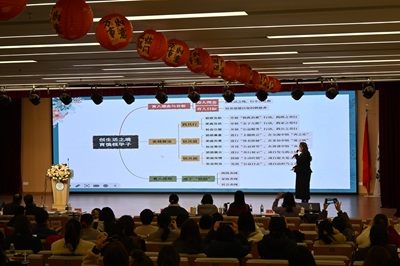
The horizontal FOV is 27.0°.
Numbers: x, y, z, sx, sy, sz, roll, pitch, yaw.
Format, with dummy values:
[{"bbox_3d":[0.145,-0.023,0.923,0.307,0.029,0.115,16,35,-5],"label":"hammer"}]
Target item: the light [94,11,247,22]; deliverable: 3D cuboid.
[{"bbox_3d":[-0.425,-1.143,8.107,1.800,0.060,0.250,-1,1,13],"label":"light"}]

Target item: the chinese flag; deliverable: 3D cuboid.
[{"bbox_3d":[4.972,0.653,24.728,0.280,2.350,0.220,-1,1,13],"label":"chinese flag"}]

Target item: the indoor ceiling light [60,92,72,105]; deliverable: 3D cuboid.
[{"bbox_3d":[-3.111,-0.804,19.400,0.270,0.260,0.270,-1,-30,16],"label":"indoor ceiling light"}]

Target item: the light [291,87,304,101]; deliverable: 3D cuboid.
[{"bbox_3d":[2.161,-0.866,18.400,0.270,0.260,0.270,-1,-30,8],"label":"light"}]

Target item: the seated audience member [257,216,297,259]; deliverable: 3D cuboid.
[{"bbox_3d":[0.919,1.621,9.707,0.520,1.320,0.750,-1,0,11],"label":"seated audience member"}]

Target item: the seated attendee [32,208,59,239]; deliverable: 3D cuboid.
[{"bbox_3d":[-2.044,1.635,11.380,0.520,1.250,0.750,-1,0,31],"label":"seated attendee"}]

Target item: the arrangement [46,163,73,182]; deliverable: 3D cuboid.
[{"bbox_3d":[-3.693,1.058,21.852,0.590,0.480,0.460,-1,1,13],"label":"arrangement"}]

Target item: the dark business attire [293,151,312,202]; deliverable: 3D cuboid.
[{"bbox_3d":[2.835,1.182,22.939,0.520,1.370,0.460,-1,1,13],"label":"dark business attire"}]

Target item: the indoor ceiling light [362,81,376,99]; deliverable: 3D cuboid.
[{"bbox_3d":[4.225,-1.053,20.768,0.330,0.430,0.340,-1,1,13],"label":"indoor ceiling light"}]

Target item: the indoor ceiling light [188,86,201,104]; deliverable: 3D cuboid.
[{"bbox_3d":[-0.139,-0.991,21.773,0.290,0.430,0.320,-1,1,13],"label":"indoor ceiling light"}]

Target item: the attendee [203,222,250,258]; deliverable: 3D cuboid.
[{"bbox_3d":[0.359,1.663,9.821,0.550,1.300,0.750,-1,0,11],"label":"attendee"}]

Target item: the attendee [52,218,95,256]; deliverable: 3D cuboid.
[{"bbox_3d":[-1.467,1.678,10.192,0.520,1.300,0.750,-1,0,11],"label":"attendee"}]

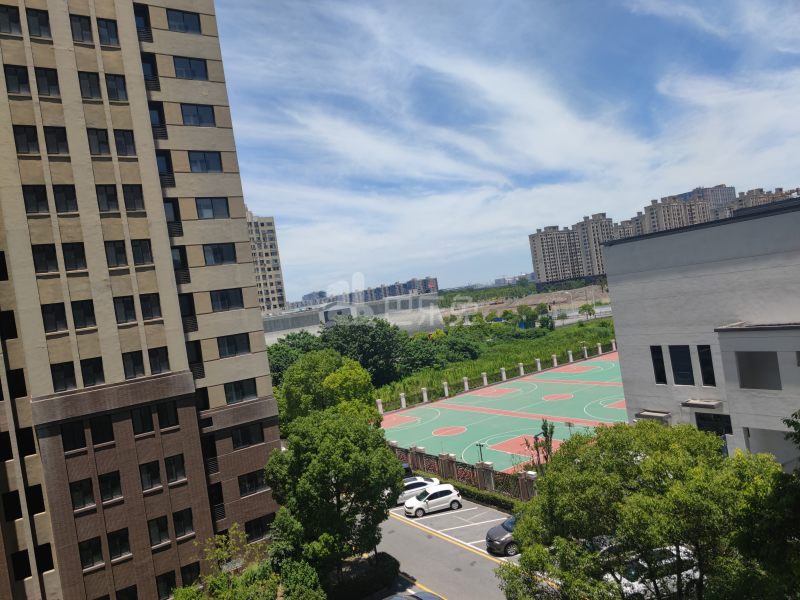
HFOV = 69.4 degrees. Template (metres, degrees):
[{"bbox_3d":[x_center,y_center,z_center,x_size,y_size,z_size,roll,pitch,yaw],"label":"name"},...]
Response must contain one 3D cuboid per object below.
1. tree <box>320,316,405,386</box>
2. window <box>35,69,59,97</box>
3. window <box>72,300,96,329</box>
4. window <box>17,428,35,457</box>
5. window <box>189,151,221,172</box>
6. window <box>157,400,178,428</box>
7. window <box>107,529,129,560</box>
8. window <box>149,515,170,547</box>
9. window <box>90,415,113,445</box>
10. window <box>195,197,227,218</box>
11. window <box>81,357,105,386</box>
[{"bbox_3d":[-6.238,8.841,96.112,13.000,11.400,11.500,-8,1,0],"label":"tree"},{"bbox_3d":[-17.409,-10.790,28.559,0.950,1.380,0.200,-9,0,-35],"label":"window"},{"bbox_3d":[-15.967,0.744,29.228,0.937,1.365,0.140,-9,1,-35],"label":"window"},{"bbox_3d":[-18.334,7.001,28.302,0.720,1.367,0.150,-9,1,-35],"label":"window"},{"bbox_3d":[-12.340,-8.799,36.824,2.029,1.345,0.150,-9,1,-35],"label":"window"},{"bbox_3d":[-12.385,6.107,30.801,0.935,1.344,0.150,-9,1,-35],"label":"window"},{"bbox_3d":[-14.094,12.289,29.090,0.938,1.344,0.150,-9,1,-35],"label":"window"},{"bbox_3d":[-12.812,12.293,30.813,0.948,1.366,0.150,-9,1,-35],"label":"window"},{"bbox_3d":[-15.097,6.623,29.315,0.937,1.372,0.140,-9,1,-35],"label":"window"},{"bbox_3d":[-11.646,-5.705,35.990,1.947,1.292,0.150,-9,1,-35],"label":"window"},{"bbox_3d":[-15.526,3.625,29.190,0.954,1.379,0.150,-9,1,-35],"label":"window"}]

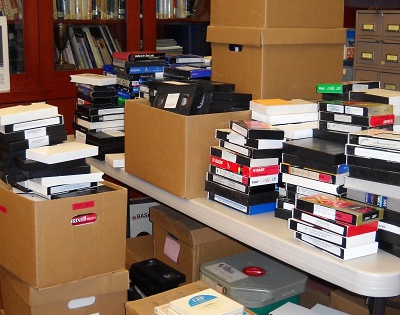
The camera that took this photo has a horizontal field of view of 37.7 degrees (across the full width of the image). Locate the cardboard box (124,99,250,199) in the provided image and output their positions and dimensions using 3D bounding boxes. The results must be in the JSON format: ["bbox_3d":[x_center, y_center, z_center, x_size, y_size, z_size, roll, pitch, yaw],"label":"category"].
[{"bbox_3d":[-0.025,-0.053,2.051,0.317,0.260,0.396,-8,16,-35],"label":"cardboard box"}]

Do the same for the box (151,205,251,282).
[{"bbox_3d":[0.058,0.348,2.400,0.415,0.268,0.329,-7,15,-32],"label":"box"}]

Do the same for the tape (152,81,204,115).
[{"bbox_3d":[-0.081,-0.196,1.964,0.187,0.103,0.025,13,-2,42],"label":"tape"}]

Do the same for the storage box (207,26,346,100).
[{"bbox_3d":[0.292,-0.366,2.273,0.413,0.265,0.330,-7,15,-32],"label":"storage box"}]

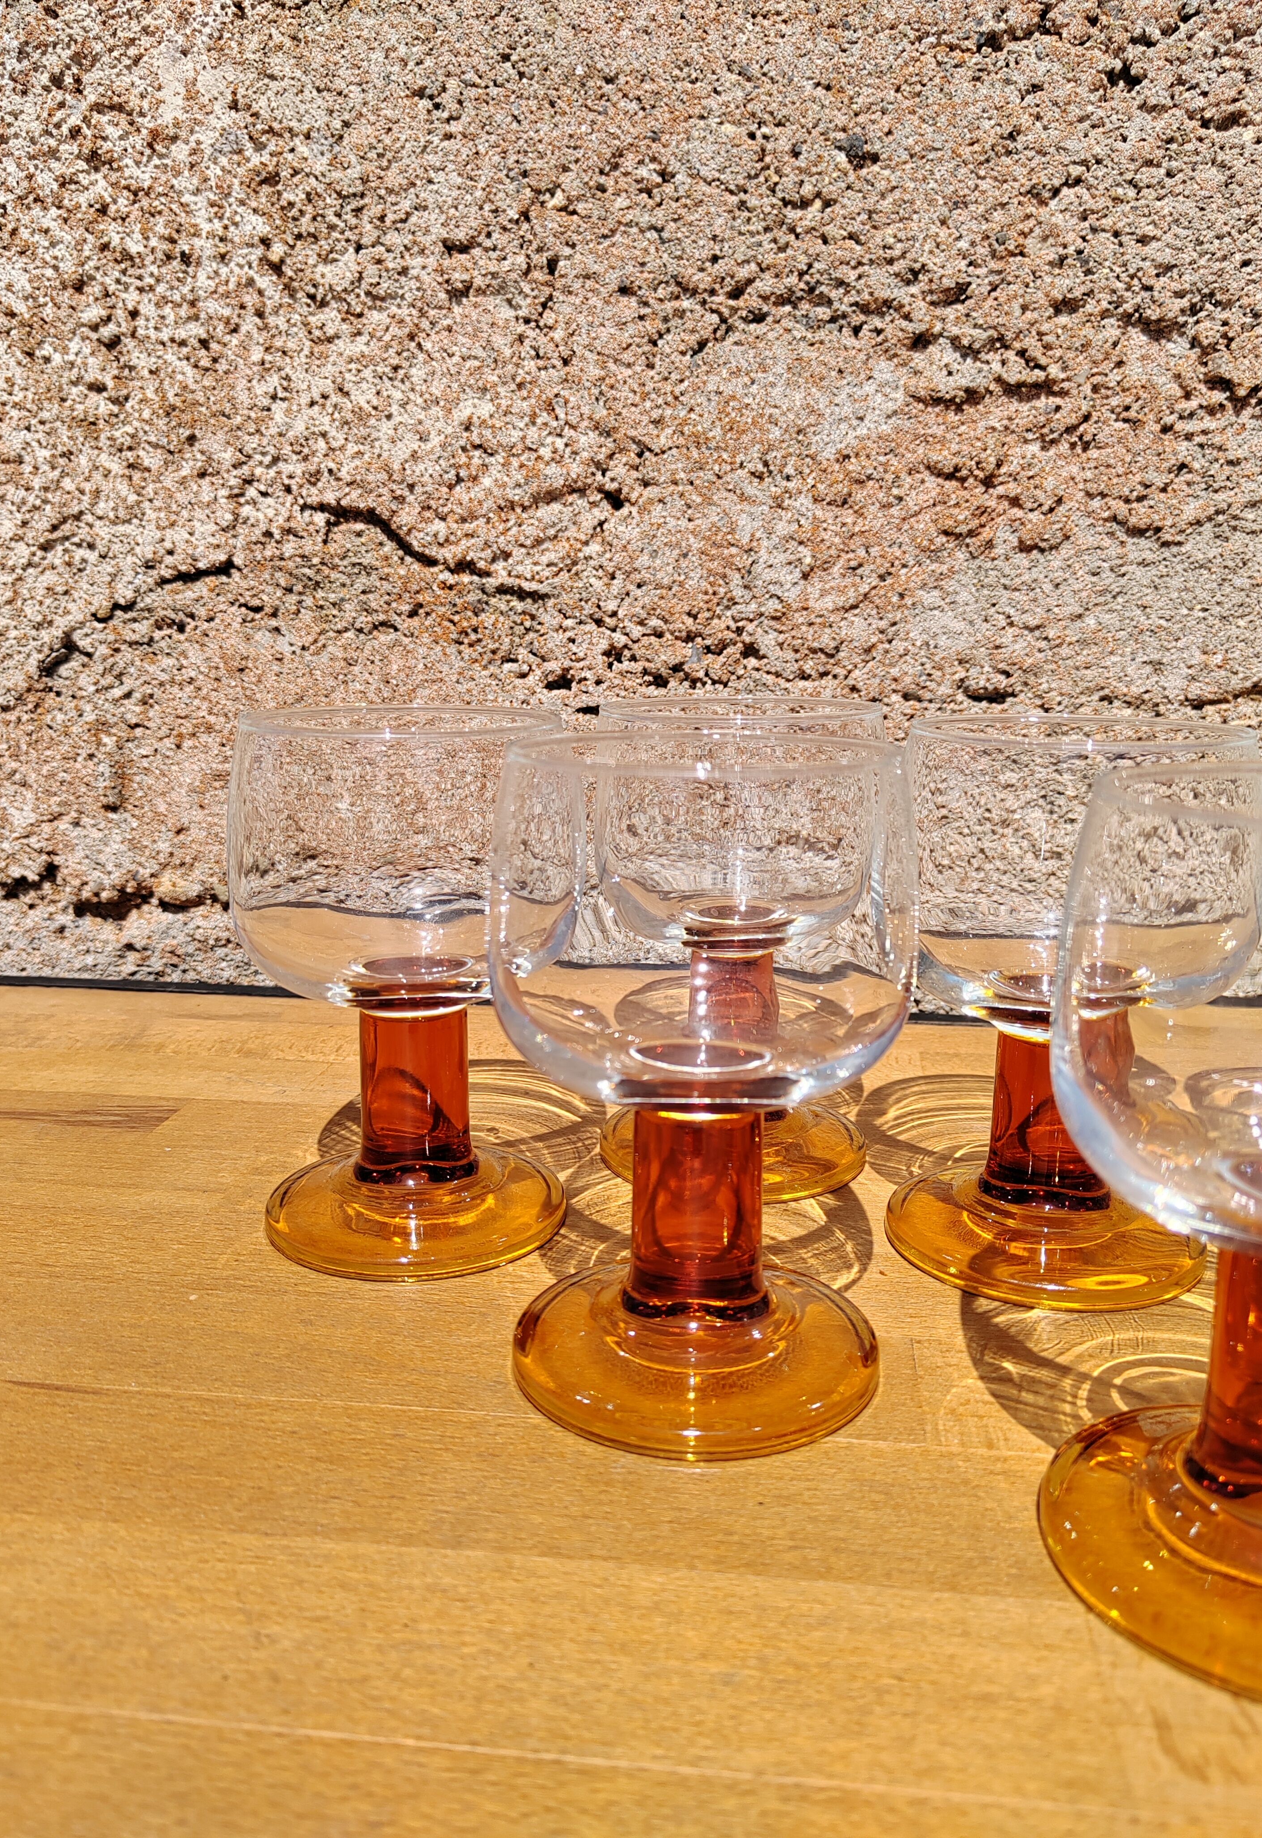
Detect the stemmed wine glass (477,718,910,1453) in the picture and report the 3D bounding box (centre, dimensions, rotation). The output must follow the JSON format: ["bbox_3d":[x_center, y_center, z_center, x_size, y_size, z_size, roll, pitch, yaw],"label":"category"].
[{"bbox_3d":[0.012,0.029,0.258,0.075,0.117,0.075,0,13,0],"label":"stemmed wine glass"}]

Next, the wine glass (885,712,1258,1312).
[{"bbox_3d":[0.092,0.018,0.308,0.075,0.117,0.075,0,13,0],"label":"wine glass"}]

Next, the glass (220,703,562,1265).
[{"bbox_3d":[-0.049,0.015,0.319,0.075,0.117,0.075,0,13,0],"label":"glass"}]

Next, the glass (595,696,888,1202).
[{"bbox_3d":[0.026,0.006,0.358,0.075,0.117,0.075,0,13,0],"label":"glass"}]

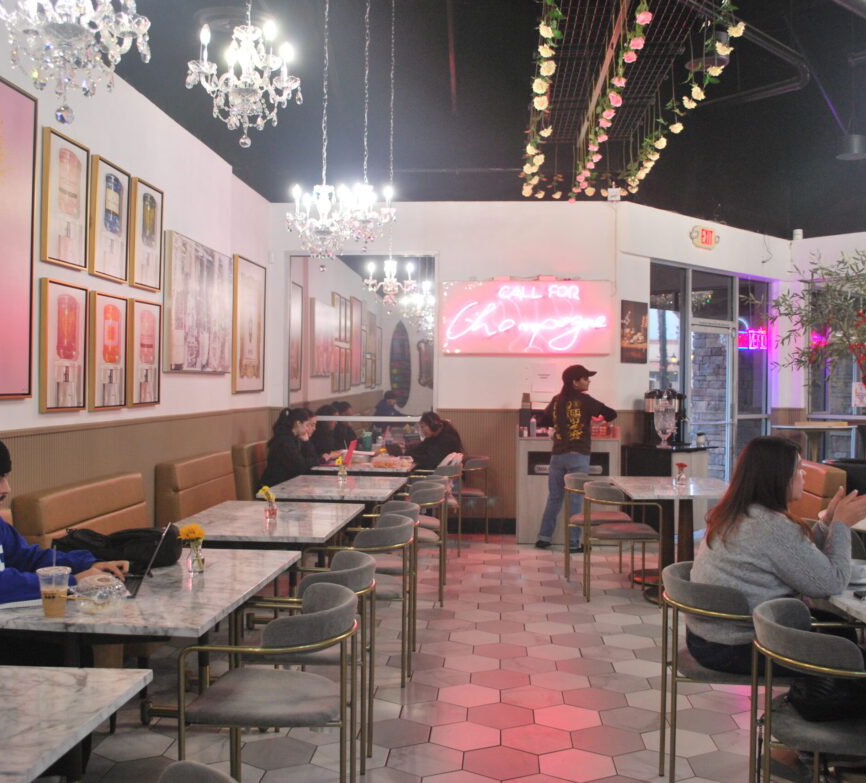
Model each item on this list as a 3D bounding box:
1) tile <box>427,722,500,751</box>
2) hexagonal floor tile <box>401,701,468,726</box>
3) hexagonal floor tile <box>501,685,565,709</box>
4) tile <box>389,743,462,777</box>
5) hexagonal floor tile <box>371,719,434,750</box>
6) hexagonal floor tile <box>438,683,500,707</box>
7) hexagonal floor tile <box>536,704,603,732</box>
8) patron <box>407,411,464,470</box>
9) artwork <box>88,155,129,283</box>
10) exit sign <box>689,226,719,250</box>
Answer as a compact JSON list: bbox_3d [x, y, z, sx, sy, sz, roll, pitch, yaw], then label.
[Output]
[{"bbox_3d":[0.133,1.415,3.592,0.288,0.010,0.317,0,0,4],"label":"tile"},{"bbox_3d":[0.007,1.413,3.838,0.288,0.010,0.317,0,0,4],"label":"hexagonal floor tile"},{"bbox_3d":[0.451,1.399,3.999,0.285,0.010,0.315,1,0,4],"label":"hexagonal floor tile"},{"bbox_3d":[-0.029,1.416,3.369,0.288,0.010,0.317,0,0,4],"label":"tile"},{"bbox_3d":[-0.161,1.460,3.736,0.297,0.010,0.325,0,1,4],"label":"hexagonal floor tile"},{"bbox_3d":[0.169,1.412,4.061,0.288,0.010,0.317,0,0,4],"label":"hexagonal floor tile"},{"bbox_3d":[0.574,1.399,3.752,0.285,0.010,0.315,1,0,4],"label":"hexagonal floor tile"},{"bbox_3d":[-0.014,0.792,7.898,0.680,1.230,0.500,0,0,4],"label":"patron"},{"bbox_3d":[-1.718,-0.901,4.685,0.040,0.620,0.410,1,0,4],"label":"artwork"},{"bbox_3d":[2.929,-1.650,9.476,0.460,0.210,0.080,0,1,-41],"label":"exit sign"}]

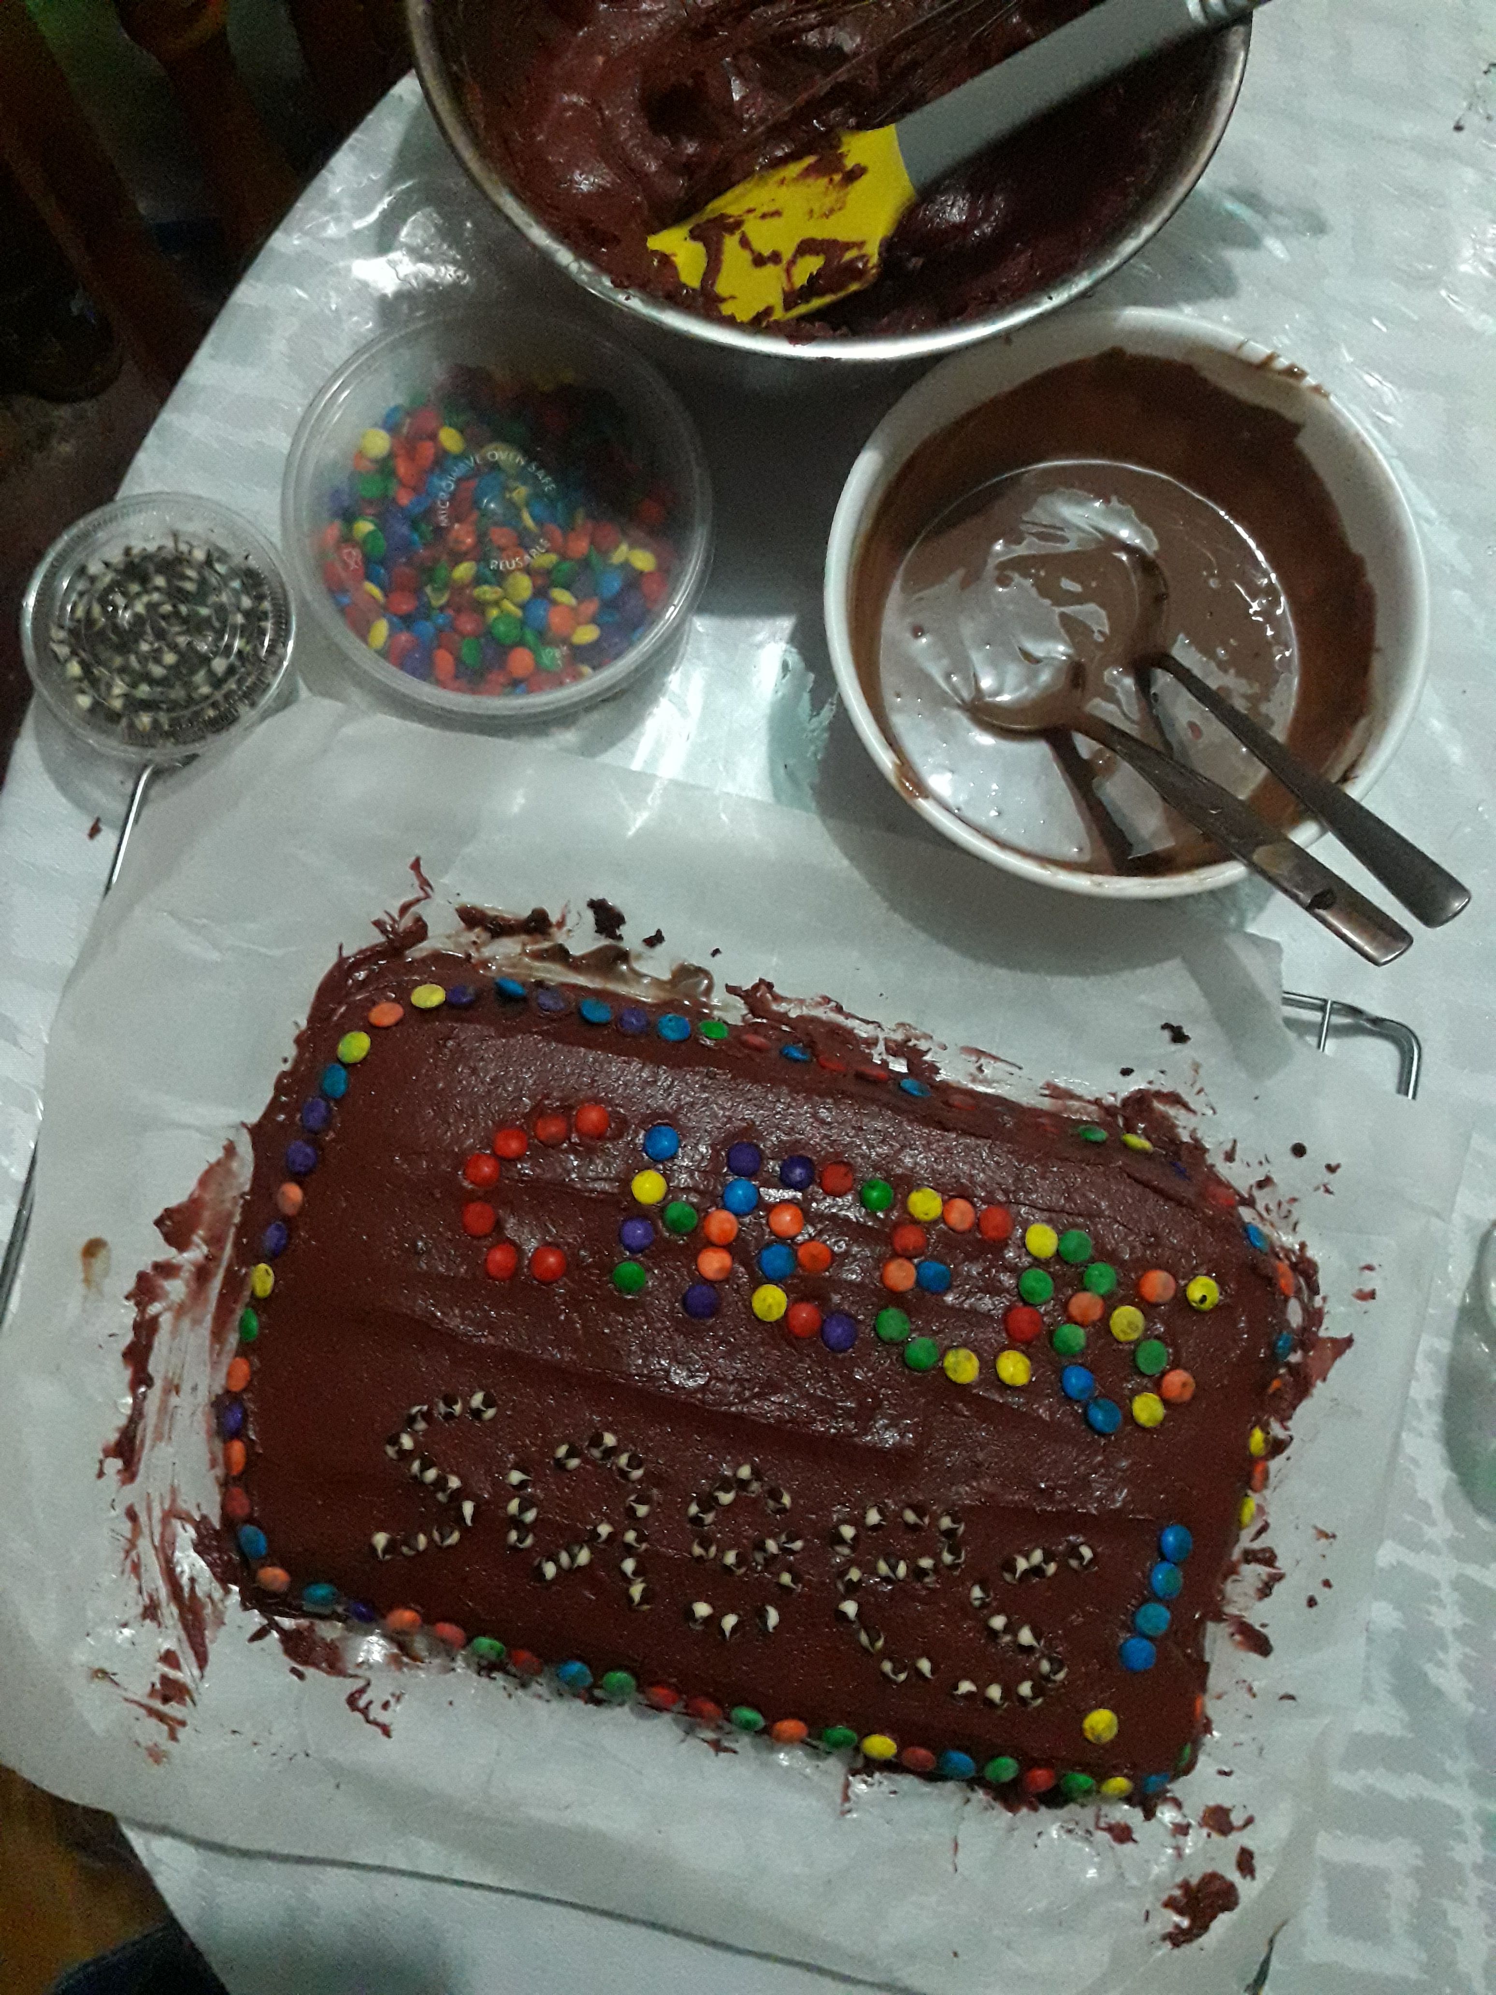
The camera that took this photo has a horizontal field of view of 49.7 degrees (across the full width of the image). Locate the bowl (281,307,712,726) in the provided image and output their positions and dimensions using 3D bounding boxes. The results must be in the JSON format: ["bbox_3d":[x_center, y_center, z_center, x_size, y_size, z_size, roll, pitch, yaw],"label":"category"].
[{"bbox_3d":[-0.070,-0.132,0.468,0.119,0.050,0.119,0,85,-2],"label":"bowl"}]

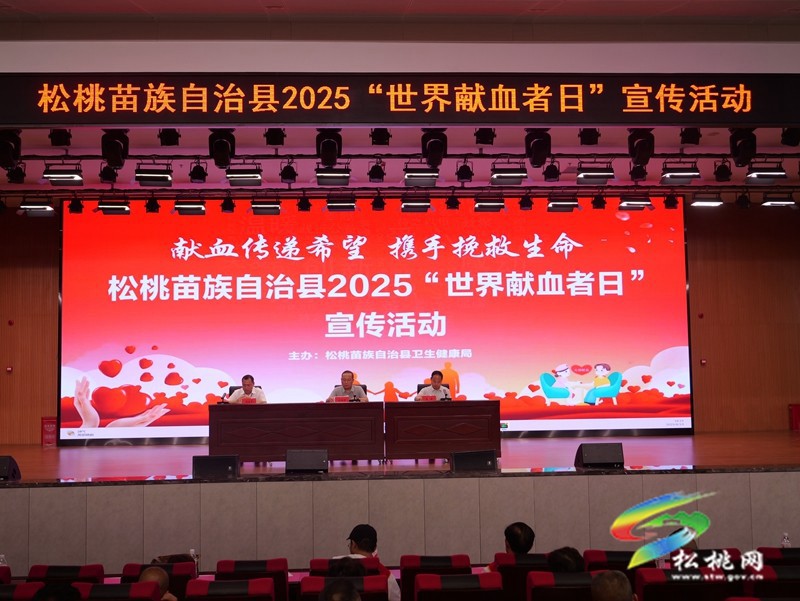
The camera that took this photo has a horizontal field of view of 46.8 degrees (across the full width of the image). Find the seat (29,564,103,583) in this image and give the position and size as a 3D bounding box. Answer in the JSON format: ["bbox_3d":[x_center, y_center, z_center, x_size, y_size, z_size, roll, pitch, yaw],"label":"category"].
[{"bbox_3d":[-2.049,2.135,5.886,0.580,1.000,0.640,-1,-4,-3],"label":"seat"}]

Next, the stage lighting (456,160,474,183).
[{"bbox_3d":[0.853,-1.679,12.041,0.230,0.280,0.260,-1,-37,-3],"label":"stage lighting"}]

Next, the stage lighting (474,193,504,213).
[{"bbox_3d":[1.352,-1.481,13.976,0.430,0.250,0.280,-1,-3,-3],"label":"stage lighting"}]

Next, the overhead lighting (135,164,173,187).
[{"bbox_3d":[-3.350,-1.699,12.572,0.490,0.270,0.260,-1,-4,-3],"label":"overhead lighting"}]

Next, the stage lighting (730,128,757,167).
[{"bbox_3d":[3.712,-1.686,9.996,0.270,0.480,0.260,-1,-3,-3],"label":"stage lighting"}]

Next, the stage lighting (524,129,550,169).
[{"bbox_3d":[1.611,-1.810,10.835,0.300,0.500,0.270,-1,-4,-3],"label":"stage lighting"}]

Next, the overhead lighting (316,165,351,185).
[{"bbox_3d":[-0.913,-1.716,12.702,0.480,0.270,0.260,-1,-4,-3],"label":"overhead lighting"}]

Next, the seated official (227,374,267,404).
[{"bbox_3d":[-1.949,1.505,11.833,0.520,1.110,0.720,-1,-3,-3],"label":"seated official"}]

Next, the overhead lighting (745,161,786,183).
[{"bbox_3d":[5.160,-1.802,13.023,0.500,0.280,0.260,-1,-4,-3],"label":"overhead lighting"}]

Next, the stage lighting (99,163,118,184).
[{"bbox_3d":[-3.952,-1.722,12.541,0.240,0.270,0.210,-1,-4,-3],"label":"stage lighting"}]

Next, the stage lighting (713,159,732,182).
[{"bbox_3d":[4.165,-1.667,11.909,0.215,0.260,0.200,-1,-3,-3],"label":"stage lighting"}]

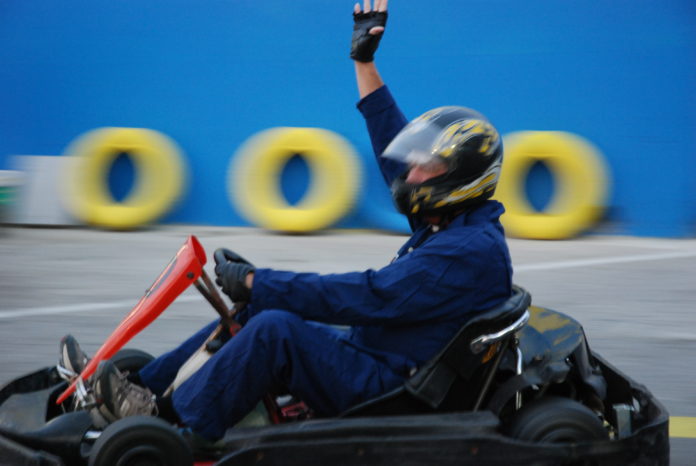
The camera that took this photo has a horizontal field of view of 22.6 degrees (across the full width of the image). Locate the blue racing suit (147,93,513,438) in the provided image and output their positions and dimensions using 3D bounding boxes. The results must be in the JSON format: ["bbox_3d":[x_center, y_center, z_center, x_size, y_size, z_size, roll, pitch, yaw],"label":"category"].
[{"bbox_3d":[-0.065,0.067,5.009,1.060,0.950,0.620,-1,6,-10],"label":"blue racing suit"}]

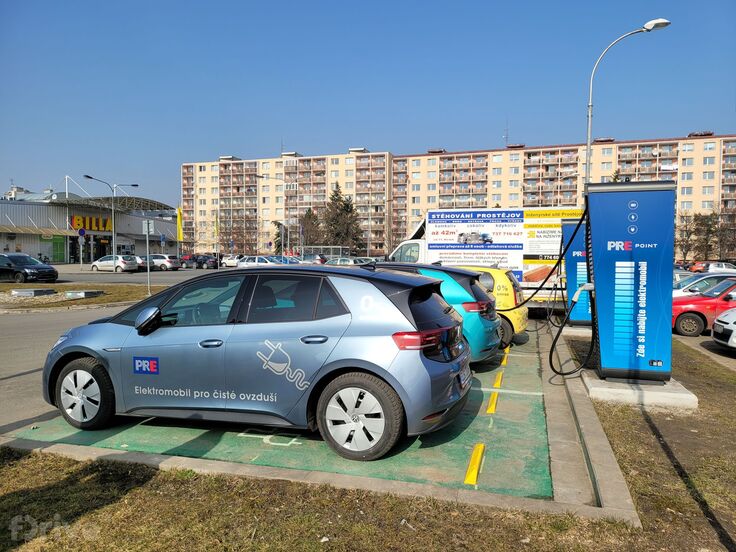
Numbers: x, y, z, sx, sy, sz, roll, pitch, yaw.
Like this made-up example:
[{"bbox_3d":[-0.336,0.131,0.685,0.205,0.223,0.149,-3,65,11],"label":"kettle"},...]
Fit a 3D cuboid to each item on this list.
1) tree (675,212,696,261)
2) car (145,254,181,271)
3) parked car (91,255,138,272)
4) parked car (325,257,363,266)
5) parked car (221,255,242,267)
[{"bbox_3d":[51.691,-5.942,90.000,3.700,9.000,3.700,1,2,30],"label":"tree"},{"bbox_3d":[-19.611,-1.239,51.500,4.300,1.500,1.780,1,2,18],"label":"car"},{"bbox_3d":[-22.884,-1.094,50.000,3.850,1.500,1.700,1,2,13],"label":"parked car"},{"bbox_3d":[-2.325,-0.877,48.500,4.100,1.480,1.750,1,2,18],"label":"parked car"},{"bbox_3d":[-15.700,-1.803,66.000,3.950,1.470,1.720,0,2,-4],"label":"parked car"}]

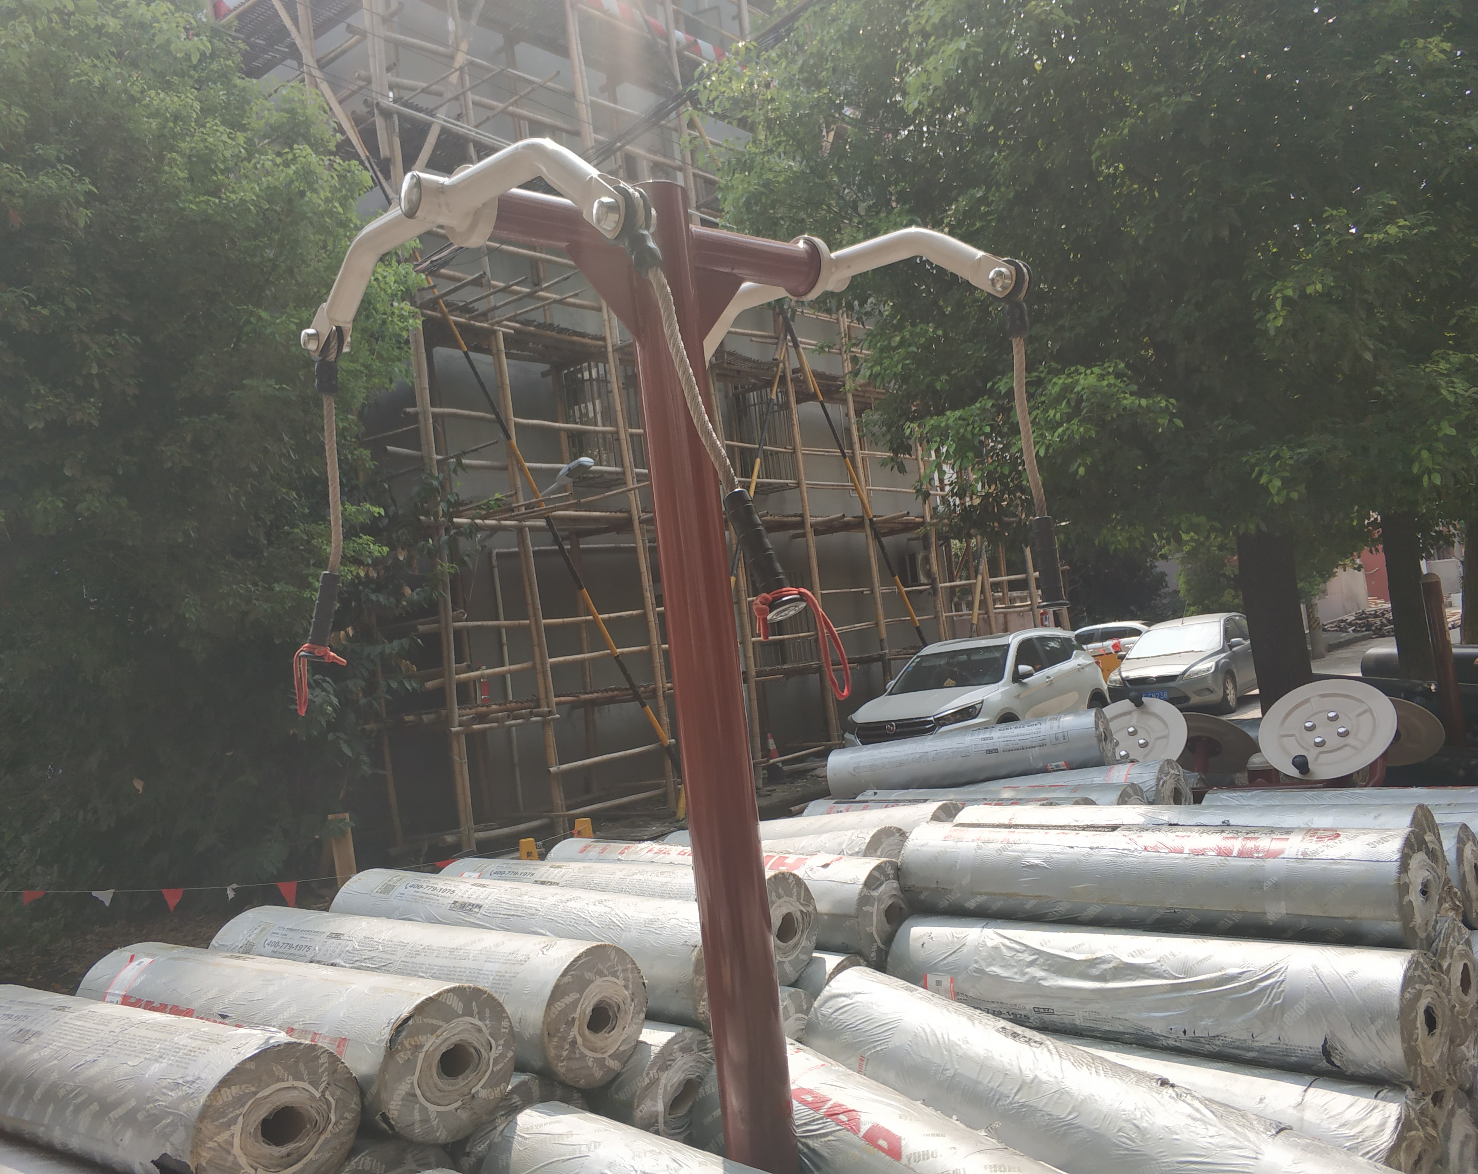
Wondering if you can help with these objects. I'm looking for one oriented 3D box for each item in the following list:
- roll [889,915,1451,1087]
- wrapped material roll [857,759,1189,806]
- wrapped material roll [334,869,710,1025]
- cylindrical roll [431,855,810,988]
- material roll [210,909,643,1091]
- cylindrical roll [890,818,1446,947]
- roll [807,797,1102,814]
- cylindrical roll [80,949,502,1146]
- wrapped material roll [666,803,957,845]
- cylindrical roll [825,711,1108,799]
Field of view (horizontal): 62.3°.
[{"bbox_3d":[0.722,0.735,2.249,0.200,0.200,1.000,-4,-6,-43],"label":"roll"},{"bbox_3d":[0.915,0.735,4.000,0.200,0.200,1.000,-3,-10,-44],"label":"wrapped material roll"},{"bbox_3d":[-0.399,0.666,2.300,1.000,0.200,0.200,-6,-2,38],"label":"wrapped material roll"},{"bbox_3d":[-0.286,0.682,2.552,1.000,0.200,0.200,-10,-5,43],"label":"cylindrical roll"},{"bbox_3d":[-0.597,0.705,2.175,1.000,0.209,0.209,-8,-3,39],"label":"material roll"},{"bbox_3d":[0.762,0.555,2.331,0.200,0.200,1.000,-4,-5,-44],"label":"cylindrical roll"},{"bbox_3d":[0.626,0.757,3.777,0.200,0.200,1.000,-3,-5,-45],"label":"roll"},{"bbox_3d":[-0.738,0.683,1.901,1.000,0.200,0.200,-11,-5,42],"label":"cylindrical roll"},{"bbox_3d":[0.182,0.731,3.336,1.000,0.200,0.200,-17,-9,43],"label":"wrapped material roll"},{"bbox_3d":[0.797,0.601,4.293,1.000,0.200,0.200,-14,-7,31],"label":"cylindrical roll"}]

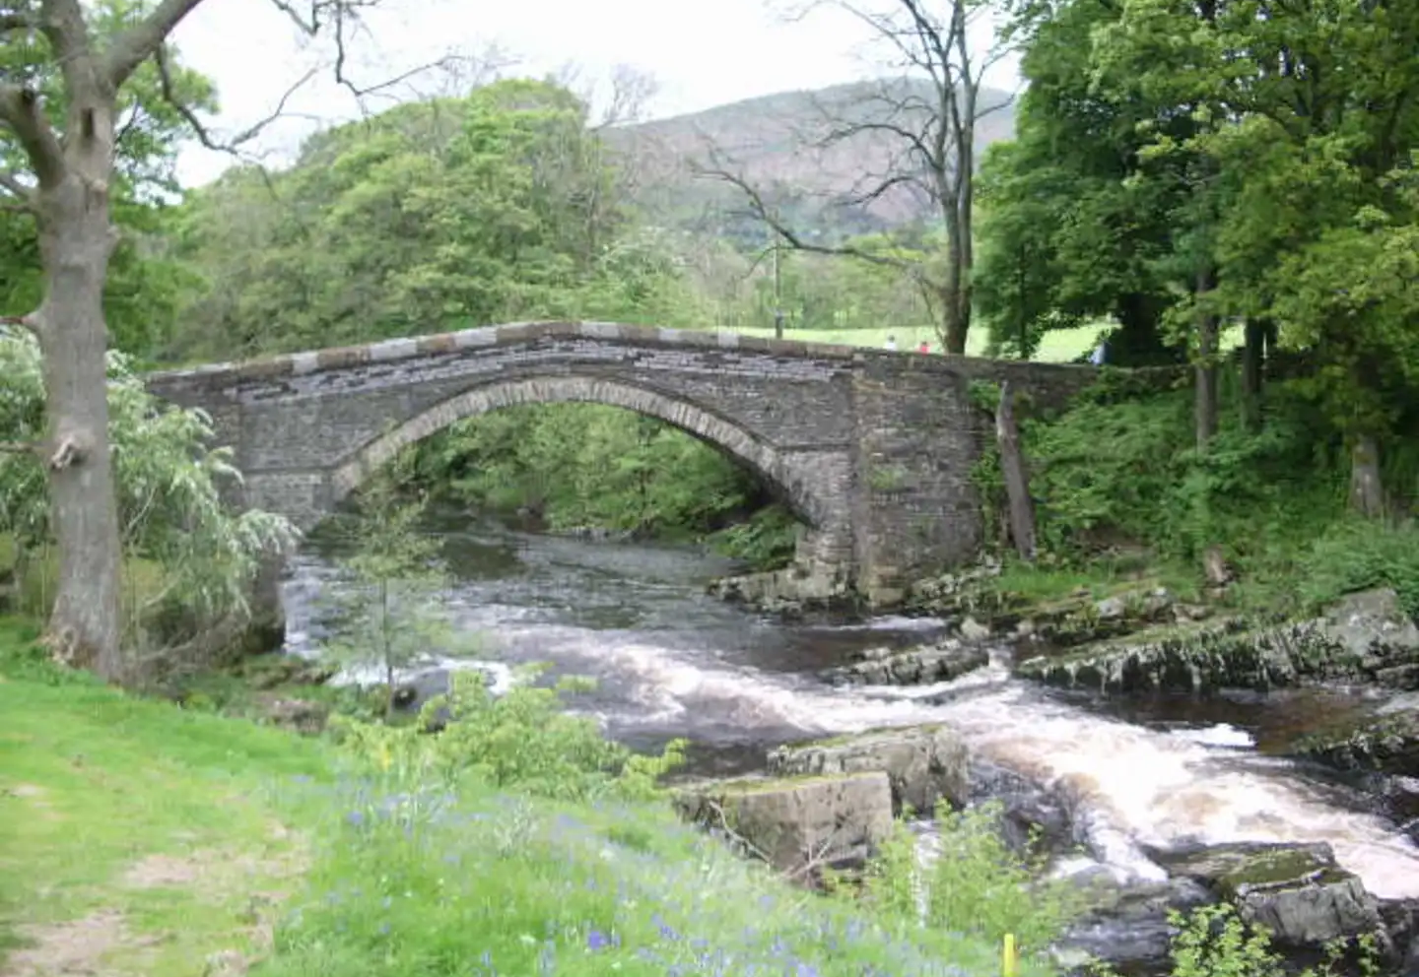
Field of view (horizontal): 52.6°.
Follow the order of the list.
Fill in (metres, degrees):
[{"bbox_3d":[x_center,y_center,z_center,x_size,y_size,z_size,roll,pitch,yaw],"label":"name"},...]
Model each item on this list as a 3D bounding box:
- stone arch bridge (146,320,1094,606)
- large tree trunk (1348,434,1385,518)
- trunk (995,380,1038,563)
[{"bbox_3d":[-1.639,-0.496,34.767,21.877,6.827,4.200,-2,3,-14],"label":"stone arch bridge"},{"bbox_3d":[14.330,-0.302,31.300,0.660,1.950,0.620,-1,3,0],"label":"large tree trunk"},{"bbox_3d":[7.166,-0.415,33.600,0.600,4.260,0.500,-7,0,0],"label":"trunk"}]

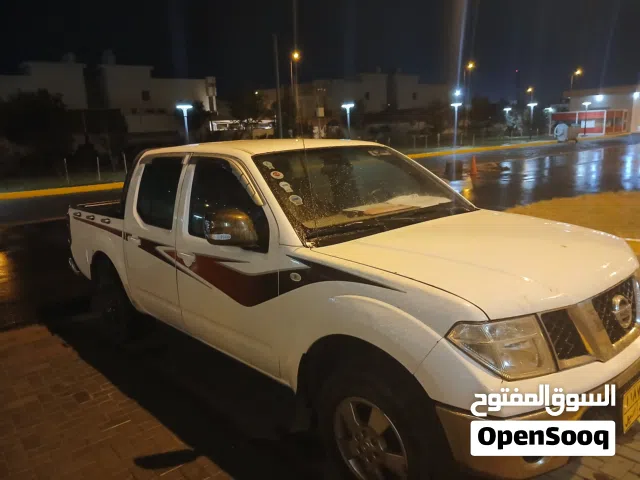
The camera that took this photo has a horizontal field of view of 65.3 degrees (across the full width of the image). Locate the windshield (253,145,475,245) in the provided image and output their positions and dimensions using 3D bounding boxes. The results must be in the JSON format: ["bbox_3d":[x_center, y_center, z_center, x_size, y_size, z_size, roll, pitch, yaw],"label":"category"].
[{"bbox_3d":[0.289,-0.381,3.139,1.500,0.180,0.850,-12,48,-40],"label":"windshield"}]

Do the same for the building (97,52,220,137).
[{"bbox_3d":[-20.360,-15.195,58.986,12.726,10.800,10.000,-12,15,-35],"label":"building"}]

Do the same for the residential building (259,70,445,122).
[{"bbox_3d":[4.552,-19.985,76.827,34.298,10.200,10.000,-12,15,-35],"label":"residential building"}]

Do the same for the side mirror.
[{"bbox_3d":[-0.465,-0.068,2.595,0.250,0.185,0.150,-12,13,-40],"label":"side mirror"}]

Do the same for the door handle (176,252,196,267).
[{"bbox_3d":[-0.833,0.122,3.125,0.060,0.065,0.210,-12,13,-40],"label":"door handle"}]

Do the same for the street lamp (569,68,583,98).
[{"bbox_3d":[40.839,-22.178,80.202,0.350,9.300,1.500,-12,15,-35],"label":"street lamp"}]

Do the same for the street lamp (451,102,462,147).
[{"bbox_3d":[9.933,-8.163,36.168,0.700,3.300,0.700,-3,12,0],"label":"street lamp"}]

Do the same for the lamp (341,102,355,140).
[{"bbox_3d":[1.772,-6.439,30.070,0.700,3.300,0.700,-3,12,0],"label":"lamp"}]

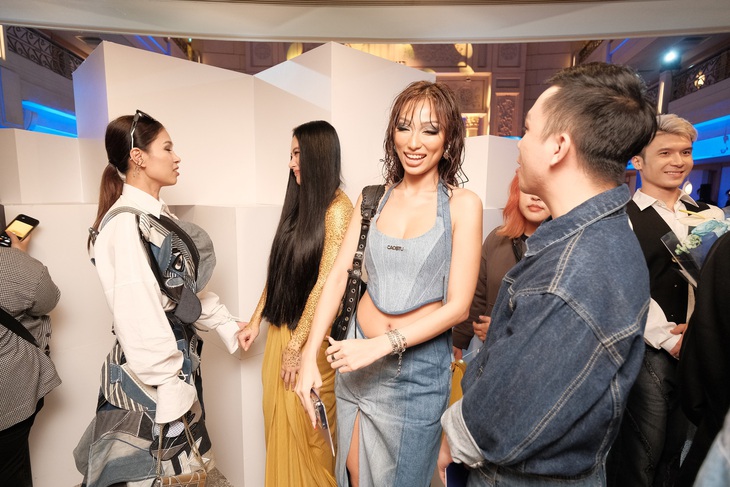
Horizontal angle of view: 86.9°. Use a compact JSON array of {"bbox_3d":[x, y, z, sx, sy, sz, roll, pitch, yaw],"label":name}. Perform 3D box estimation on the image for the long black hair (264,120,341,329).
[{"bbox_3d":[-0.216,-0.058,1.340,0.260,0.730,0.220,-3,6,-25],"label":"long black hair"}]

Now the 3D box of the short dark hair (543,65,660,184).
[{"bbox_3d":[0.425,-0.212,0.715,0.165,0.210,0.195,-4,7,-36],"label":"short dark hair"}]

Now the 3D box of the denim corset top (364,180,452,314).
[{"bbox_3d":[0.121,0.011,1.080,0.250,0.360,0.190,2,6,21],"label":"denim corset top"}]

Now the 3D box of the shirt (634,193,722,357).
[{"bbox_3d":[1.034,0.097,1.330,0.430,0.560,0.270,2,6,18],"label":"shirt"}]

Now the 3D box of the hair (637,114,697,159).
[{"bbox_3d":[1.018,-0.361,1.310,0.165,0.145,0.190,2,6,16],"label":"hair"}]

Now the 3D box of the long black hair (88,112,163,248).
[{"bbox_3d":[-0.766,-0.202,1.250,0.215,0.425,0.165,-3,6,-25],"label":"long black hair"}]

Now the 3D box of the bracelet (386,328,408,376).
[{"bbox_3d":[0.078,0.266,0.950,0.055,0.110,0.055,3,6,30],"label":"bracelet"}]

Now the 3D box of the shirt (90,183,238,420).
[{"bbox_3d":[-0.597,0.172,1.200,0.410,0.660,0.420,-3,6,-25],"label":"shirt"}]

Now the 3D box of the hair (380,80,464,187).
[{"bbox_3d":[0.165,-0.298,1.070,0.225,0.285,0.200,2,6,18],"label":"hair"}]

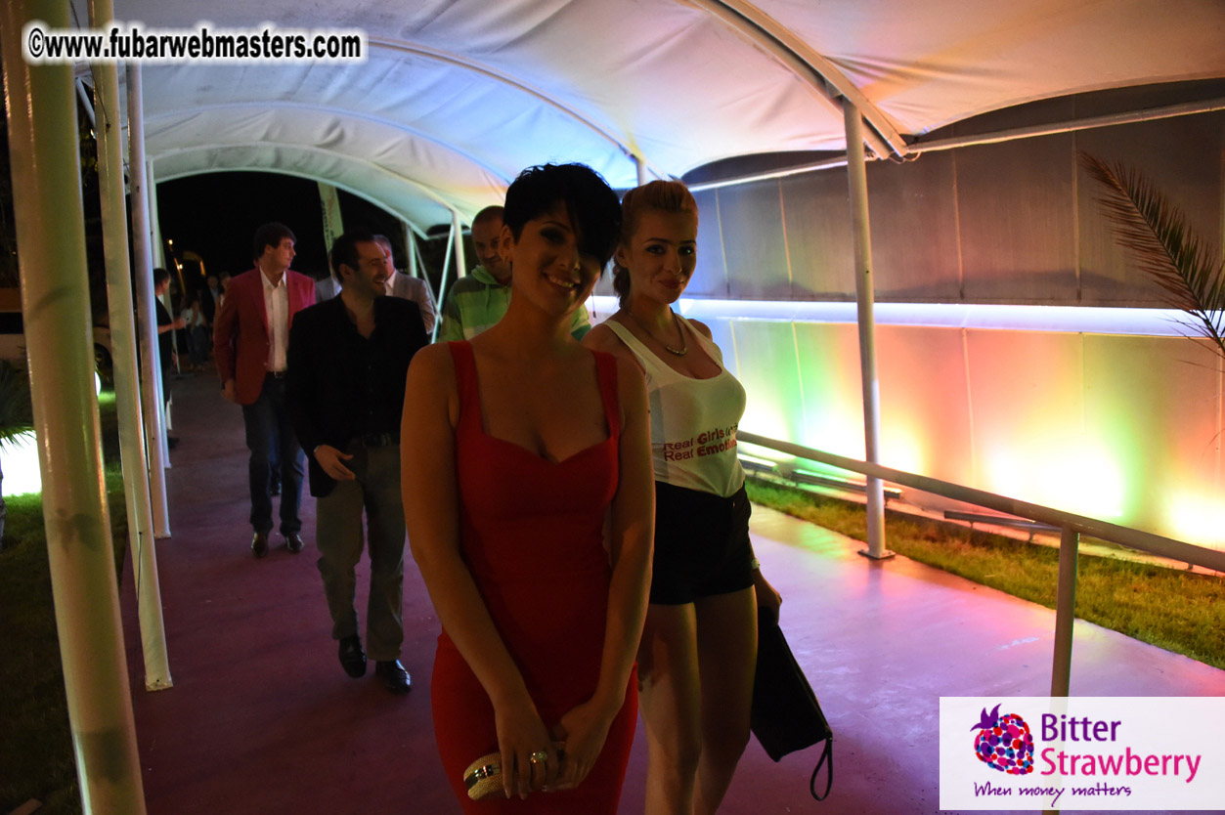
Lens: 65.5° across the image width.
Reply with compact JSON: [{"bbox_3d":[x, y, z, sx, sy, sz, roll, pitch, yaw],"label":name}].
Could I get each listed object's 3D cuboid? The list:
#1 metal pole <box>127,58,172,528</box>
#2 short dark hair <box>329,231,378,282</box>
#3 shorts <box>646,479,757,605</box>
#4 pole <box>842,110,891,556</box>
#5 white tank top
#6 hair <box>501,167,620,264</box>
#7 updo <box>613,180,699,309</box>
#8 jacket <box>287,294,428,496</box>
[{"bbox_3d":[-2.877,-0.638,5.904,0.100,2.939,0.100,-3,8,-24],"label":"metal pole"},{"bbox_3d":[-0.985,-0.574,3.619,0.200,0.185,0.165,4,10,36],"label":"short dark hair"},{"bbox_3d":[0.172,0.292,2.040,0.320,0.250,0.235,-7,10,-38],"label":"shorts"},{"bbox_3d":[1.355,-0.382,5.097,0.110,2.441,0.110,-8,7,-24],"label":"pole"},{"bbox_3d":[0.132,-0.007,1.980,0.330,0.370,0.250,-7,10,-38],"label":"white tank top"},{"bbox_3d":[-0.079,-0.286,1.460,0.180,0.170,0.205,6,8,-19],"label":"hair"},{"bbox_3d":[0.088,-0.335,1.960,0.175,0.260,0.215,-4,8,-22],"label":"updo"},{"bbox_3d":[-0.955,-0.054,3.649,0.550,0.750,0.350,-4,8,-20],"label":"jacket"}]

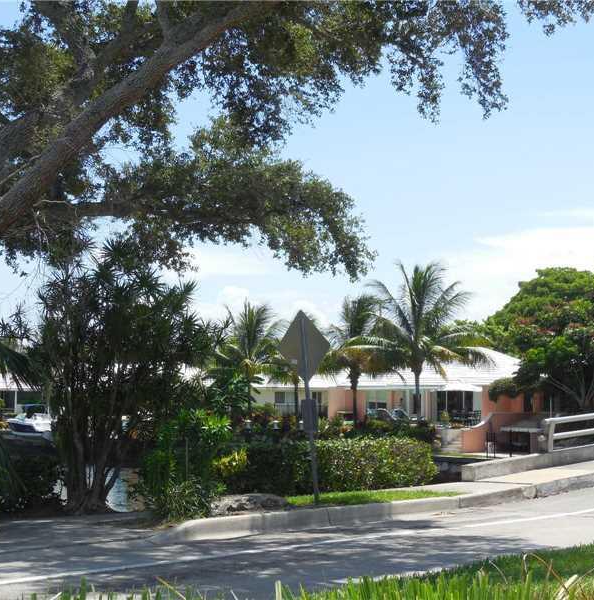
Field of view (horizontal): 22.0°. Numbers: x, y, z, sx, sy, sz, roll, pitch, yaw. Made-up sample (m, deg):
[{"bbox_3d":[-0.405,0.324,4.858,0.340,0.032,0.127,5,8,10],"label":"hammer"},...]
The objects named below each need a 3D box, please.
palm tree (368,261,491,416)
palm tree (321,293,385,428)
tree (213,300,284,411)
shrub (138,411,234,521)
[{"bbox_3d":[6.689,1.994,77.000,6.260,7.980,5.950,0,-3,0],"label":"palm tree"},{"bbox_3d":[2.926,3.108,79.000,3.520,6.780,3.520,0,-3,0],"label":"palm tree"},{"bbox_3d":[-2.460,3.030,79.000,3.730,6.010,3.730,0,-3,0],"label":"tree"},{"bbox_3d":[-1.593,2.315,21.600,1.330,1.560,1.260,0,-3,0],"label":"shrub"}]

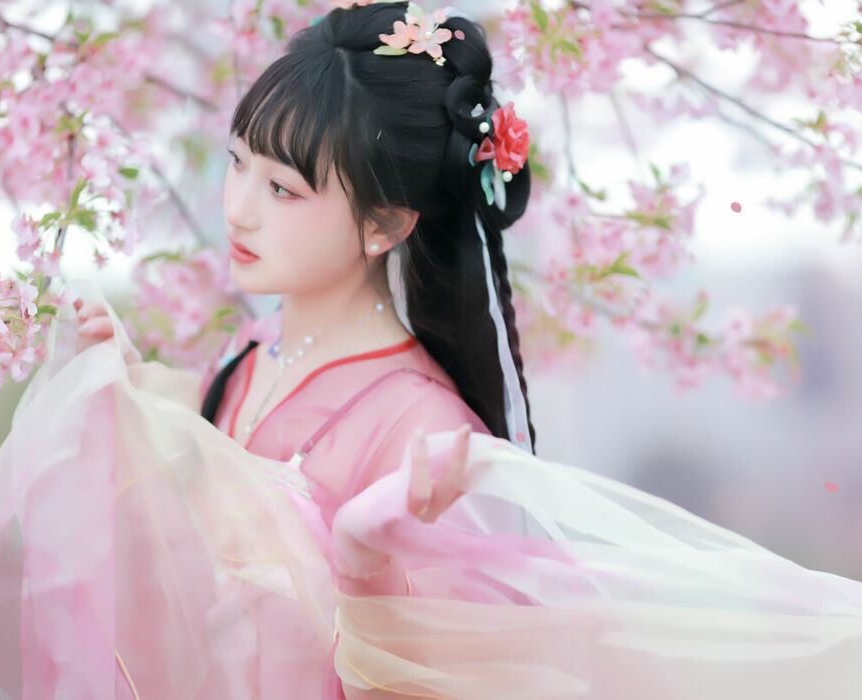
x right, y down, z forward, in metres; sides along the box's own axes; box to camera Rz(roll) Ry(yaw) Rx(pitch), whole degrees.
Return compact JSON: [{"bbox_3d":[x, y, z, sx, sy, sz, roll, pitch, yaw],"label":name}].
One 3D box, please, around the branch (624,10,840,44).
[{"bbox_3d":[0.276,-0.297,5.500,0.210,0.016,0.050,8,0,0],"label":"branch"}]

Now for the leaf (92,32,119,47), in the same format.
[{"bbox_3d":[-0.299,-0.285,5.480,0.027,0.009,0.014,-20,0,0],"label":"leaf"}]

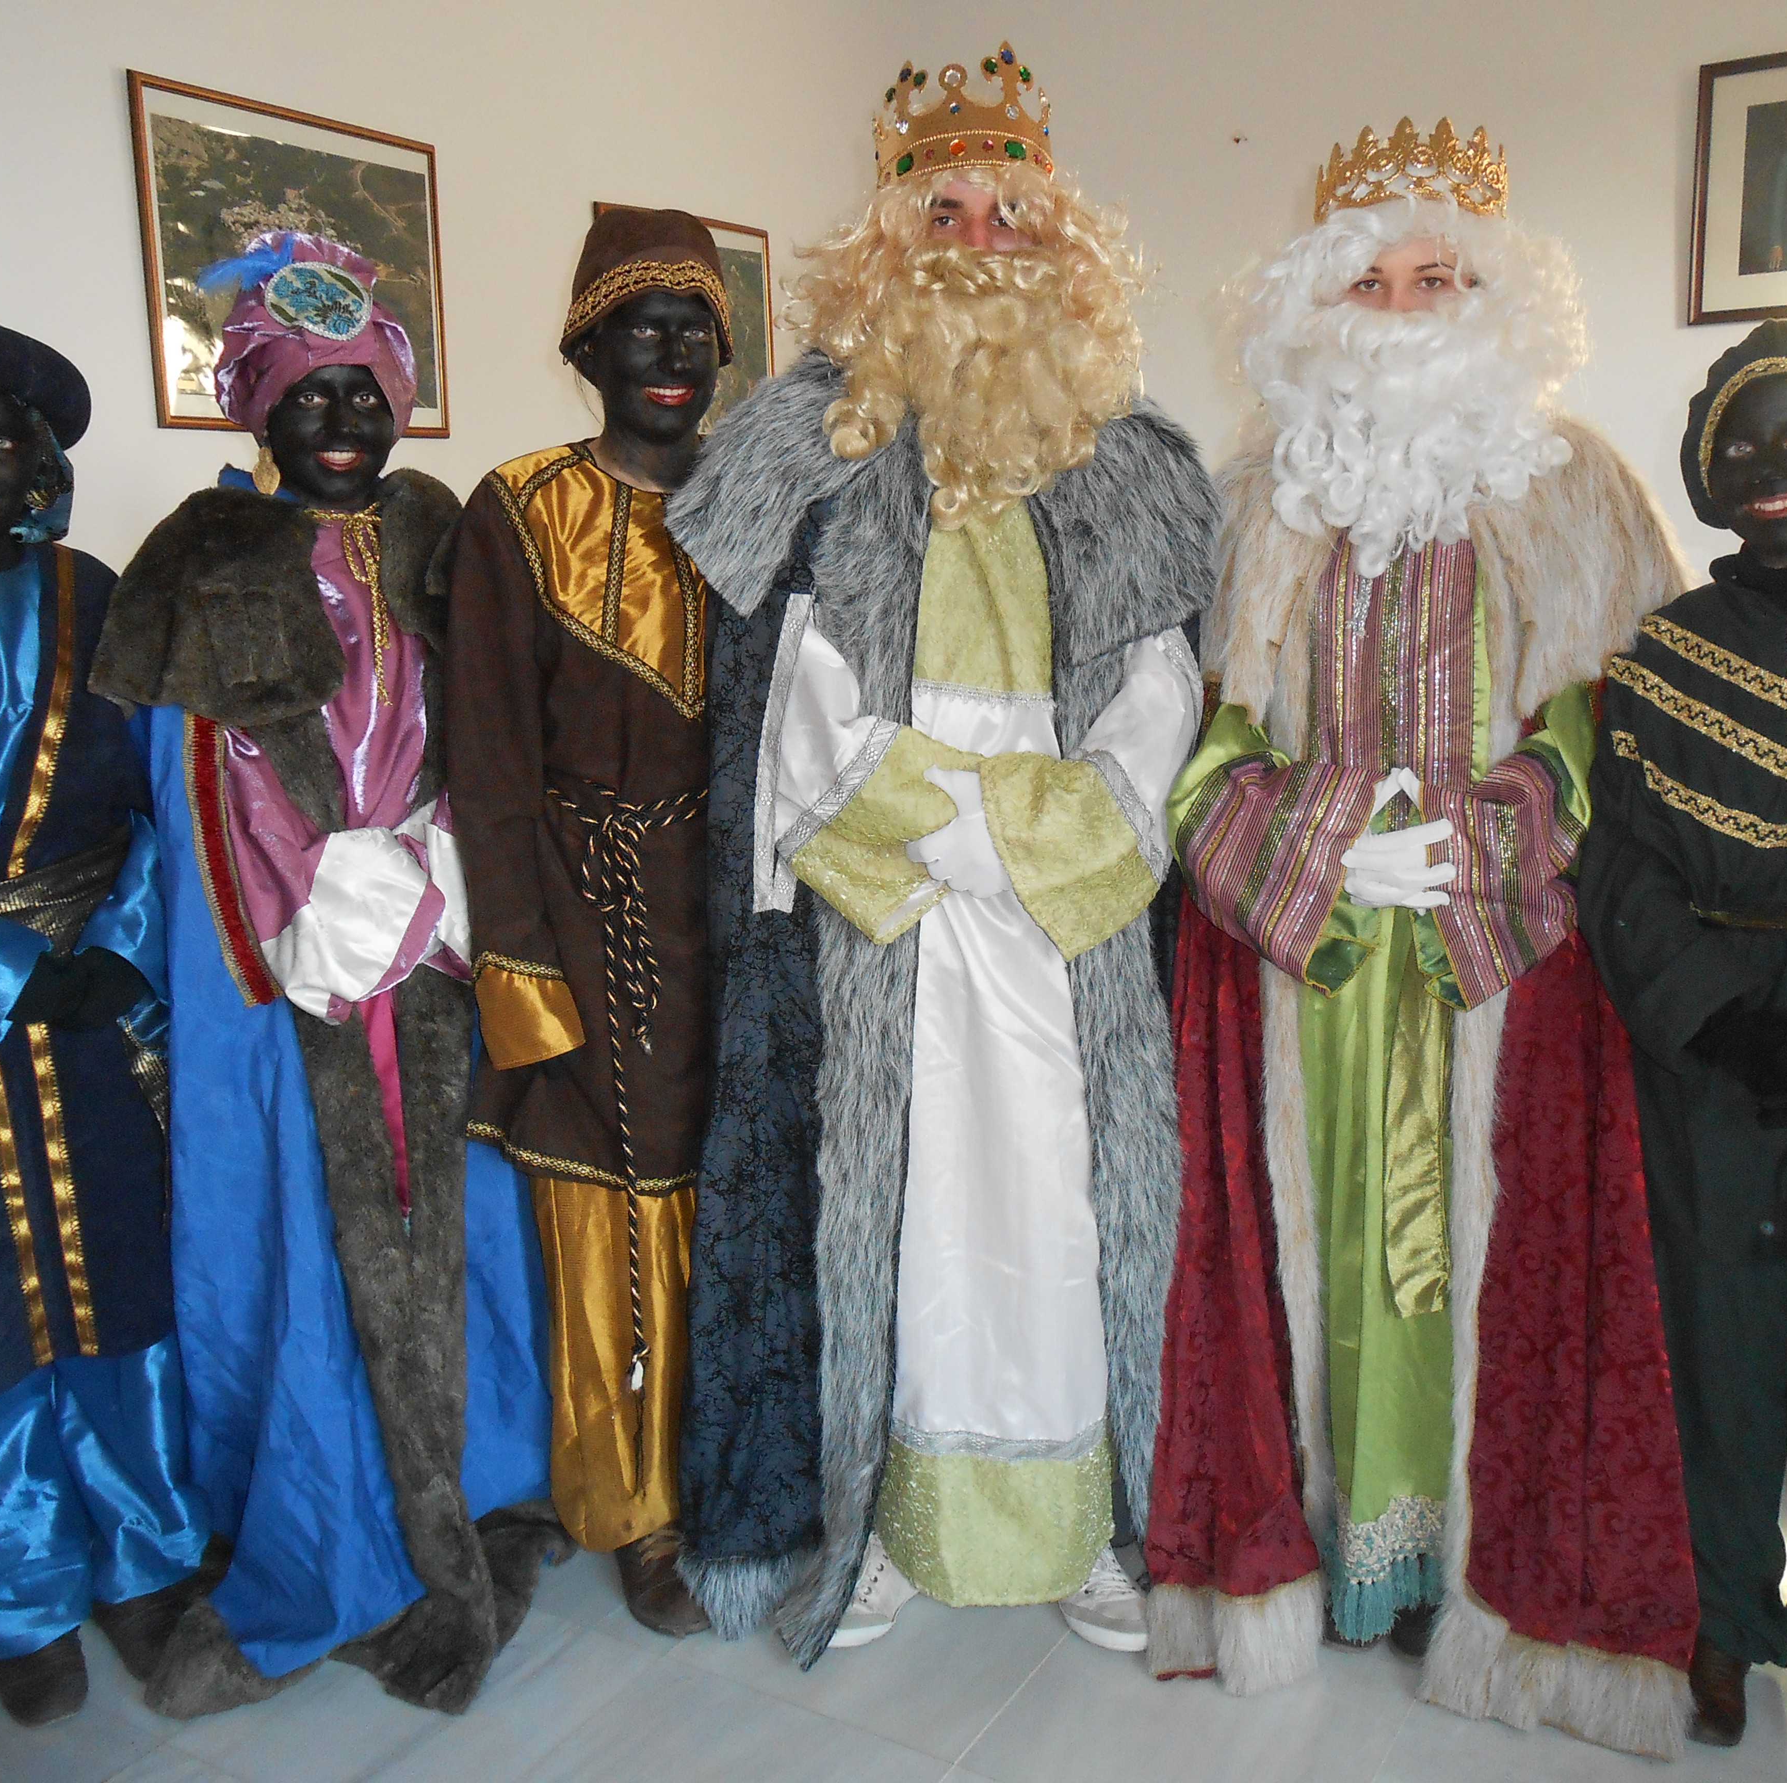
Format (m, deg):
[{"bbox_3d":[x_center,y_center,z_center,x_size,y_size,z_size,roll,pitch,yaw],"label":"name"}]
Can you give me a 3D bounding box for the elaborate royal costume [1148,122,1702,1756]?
[{"bbox_3d":[0.641,0.052,2.109,0.610,1.800,0.480,3,13,20],"label":"elaborate royal costume"}]

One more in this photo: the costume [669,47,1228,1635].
[{"bbox_3d":[0.060,-0.002,2.167,0.610,1.900,0.460,-2,12,-7],"label":"costume"}]

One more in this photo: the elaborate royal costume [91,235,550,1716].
[{"bbox_3d":[-0.708,0.104,2.166,0.530,1.720,0.460,-7,13,-26],"label":"elaborate royal costume"}]

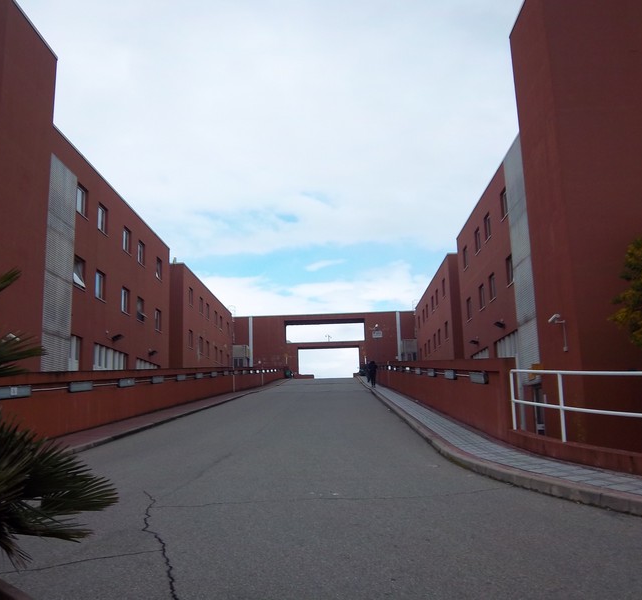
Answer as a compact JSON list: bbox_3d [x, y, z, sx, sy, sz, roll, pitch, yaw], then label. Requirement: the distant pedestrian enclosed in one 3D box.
[{"bbox_3d":[3.303,4.758,41.292,0.550,1.700,0.400,-2,-11,2],"label":"distant pedestrian"}]

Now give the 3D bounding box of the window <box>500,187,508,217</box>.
[{"bbox_3d":[9.253,-4.818,32.560,0.170,1.350,1.250,-2,-11,2],"label":"window"}]

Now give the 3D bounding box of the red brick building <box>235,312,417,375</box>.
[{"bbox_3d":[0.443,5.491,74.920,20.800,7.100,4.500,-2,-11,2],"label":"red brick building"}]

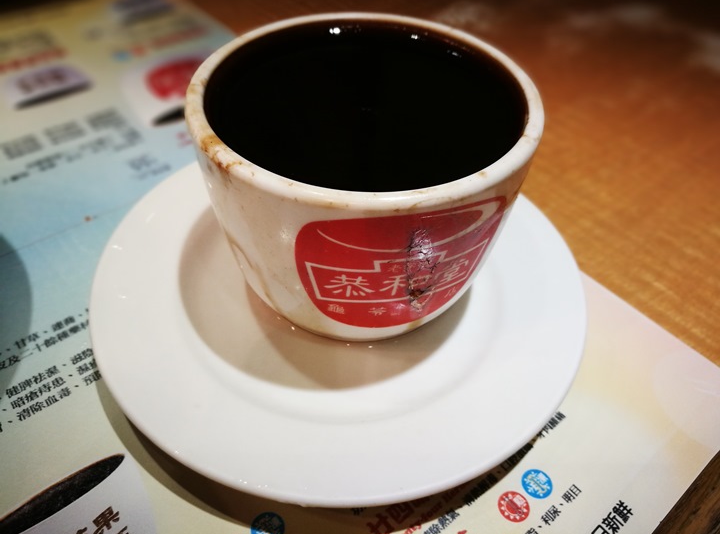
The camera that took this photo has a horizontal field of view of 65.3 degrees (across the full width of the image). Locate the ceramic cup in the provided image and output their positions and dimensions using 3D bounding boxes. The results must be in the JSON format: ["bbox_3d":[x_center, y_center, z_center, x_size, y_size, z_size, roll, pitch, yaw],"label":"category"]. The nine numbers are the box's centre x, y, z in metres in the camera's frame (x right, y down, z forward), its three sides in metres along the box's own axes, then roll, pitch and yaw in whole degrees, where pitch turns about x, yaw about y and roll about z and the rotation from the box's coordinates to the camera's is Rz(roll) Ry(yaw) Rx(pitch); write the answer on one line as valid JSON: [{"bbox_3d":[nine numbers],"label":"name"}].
[{"bbox_3d":[0.001,-0.020,0.167,0.088,0.071,0.088,1,47,-1],"label":"ceramic cup"}]

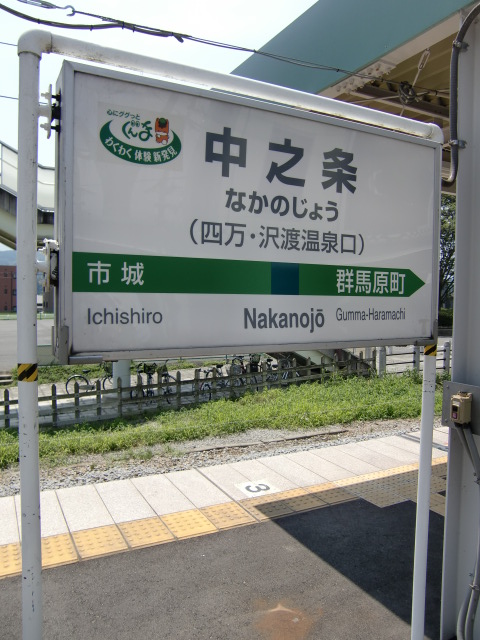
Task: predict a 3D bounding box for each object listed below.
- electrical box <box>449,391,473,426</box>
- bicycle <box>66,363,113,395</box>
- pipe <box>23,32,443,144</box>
[{"bbox_3d":[0.981,0.393,2.290,0.076,0.112,0.052,-1,4,-28],"label":"electrical box"},{"bbox_3d":[-4.400,1.770,15.800,1.770,1.050,0.570,0,4,-21],"label":"bicycle"},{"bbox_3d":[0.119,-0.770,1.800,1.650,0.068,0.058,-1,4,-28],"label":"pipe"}]

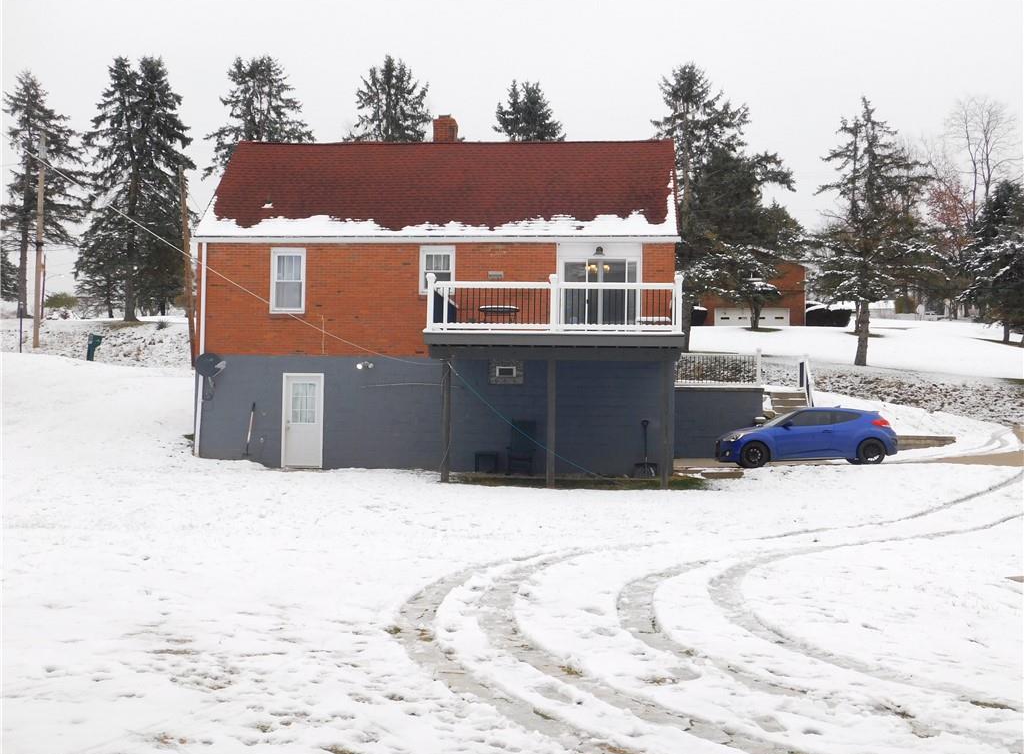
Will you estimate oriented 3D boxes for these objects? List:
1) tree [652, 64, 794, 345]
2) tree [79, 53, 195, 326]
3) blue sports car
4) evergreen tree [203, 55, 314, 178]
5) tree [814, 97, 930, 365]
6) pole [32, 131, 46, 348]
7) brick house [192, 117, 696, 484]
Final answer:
[{"bbox_3d":[7.488,-6.335,49.214,5.200,10.680,5.200,1,-3,4],"label":"tree"},{"bbox_3d":[-16.691,-8.360,58.814,5.200,11.860,5.200,1,-3,4],"label":"tree"},{"bbox_3d":[6.876,1.395,31.367,4.220,1.400,1.790,1,-3,2],"label":"blue sports car"},{"bbox_3d":[-10.717,-7.879,56.307,5.200,11.610,5.200,1,-3,4],"label":"evergreen tree"},{"bbox_3d":[12.463,-5.137,46.731,4.300,9.490,4.300,1,-3,4],"label":"tree"},{"bbox_3d":[-19.589,-5.727,55.239,0.300,9.030,0.300,1,-3,4],"label":"pole"},{"bbox_3d":[-1.518,-2.089,31.060,10.700,8.930,9.050,1,-3,4],"label":"brick house"}]

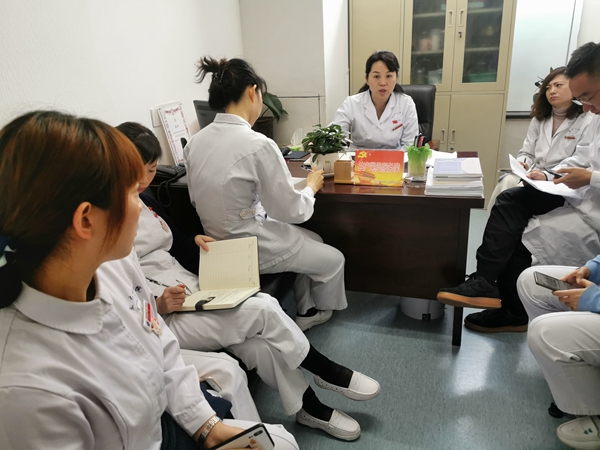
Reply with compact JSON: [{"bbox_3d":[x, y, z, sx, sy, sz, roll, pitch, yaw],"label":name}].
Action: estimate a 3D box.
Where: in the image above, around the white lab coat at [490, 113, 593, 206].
[{"bbox_3d":[1.511,-0.430,2.860,0.500,0.560,0.500,-20,26,-38],"label":"white lab coat"}]

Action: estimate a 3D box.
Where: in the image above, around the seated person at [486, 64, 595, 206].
[{"bbox_3d":[1.475,-0.348,2.859,0.800,1.170,0.540,-19,26,-36],"label":"seated person"}]

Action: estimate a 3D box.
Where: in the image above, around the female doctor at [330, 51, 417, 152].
[{"bbox_3d":[0.493,-0.340,2.776,0.550,1.310,0.750,2,21,13],"label":"female doctor"}]

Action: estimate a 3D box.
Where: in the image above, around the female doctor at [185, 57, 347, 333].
[{"bbox_3d":[-0.117,-0.022,2.009,0.720,1.310,0.540,-18,25,-34],"label":"female doctor"}]

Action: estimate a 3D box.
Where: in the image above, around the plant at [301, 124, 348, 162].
[{"bbox_3d":[0.117,-0.388,2.240,0.220,0.180,0.220,3,21,17],"label":"plant"}]

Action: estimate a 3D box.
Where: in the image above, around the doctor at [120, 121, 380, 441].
[{"bbox_3d":[-0.222,0.188,1.692,0.950,1.140,0.520,2,21,13],"label":"doctor"}]

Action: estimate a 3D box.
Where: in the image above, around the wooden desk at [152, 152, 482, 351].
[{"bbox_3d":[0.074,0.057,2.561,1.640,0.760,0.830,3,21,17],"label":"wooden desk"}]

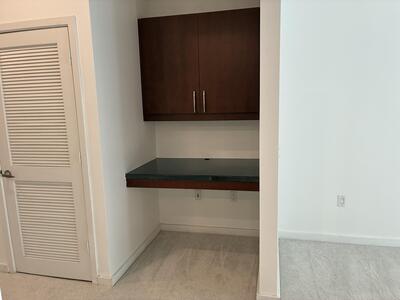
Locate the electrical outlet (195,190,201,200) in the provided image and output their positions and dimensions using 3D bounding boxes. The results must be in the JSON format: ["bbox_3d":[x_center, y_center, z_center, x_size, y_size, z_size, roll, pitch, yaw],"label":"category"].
[{"bbox_3d":[-0.024,0.507,3.325,0.072,0.117,0.010,0,9,13],"label":"electrical outlet"}]

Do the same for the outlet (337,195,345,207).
[{"bbox_3d":[1.396,0.508,2.978,0.072,0.117,0.010,0,9,13],"label":"outlet"}]

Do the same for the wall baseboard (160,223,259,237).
[{"bbox_3d":[0.106,0.902,3.356,1.161,0.088,0.015,0,9,13],"label":"wall baseboard"}]

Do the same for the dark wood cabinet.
[{"bbox_3d":[0.022,-0.792,2.963,1.161,0.983,0.281,0,9,13],"label":"dark wood cabinet"}]

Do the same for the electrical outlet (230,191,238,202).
[{"bbox_3d":[0.370,0.501,3.230,0.072,0.117,0.010,0,9,13],"label":"electrical outlet"}]

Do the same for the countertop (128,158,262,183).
[{"bbox_3d":[-0.002,0.180,2.889,1.161,0.049,0.737,0,9,13],"label":"countertop"}]

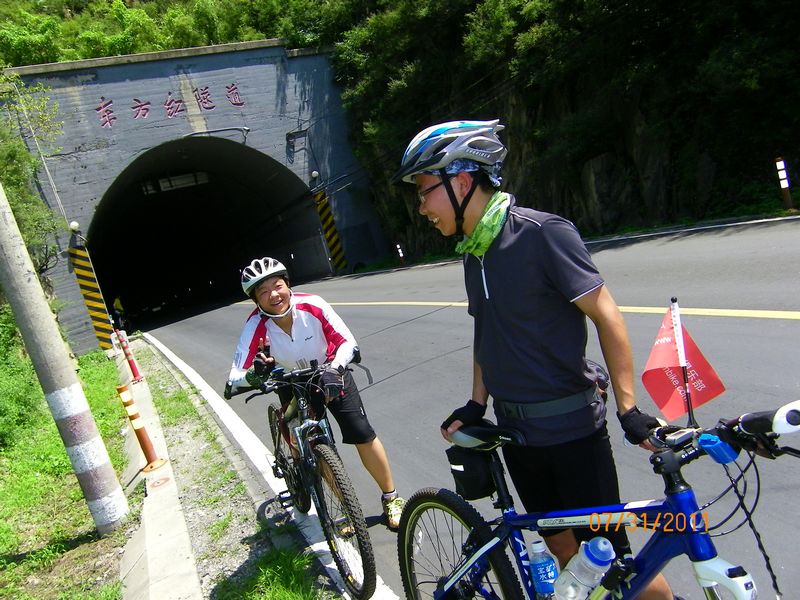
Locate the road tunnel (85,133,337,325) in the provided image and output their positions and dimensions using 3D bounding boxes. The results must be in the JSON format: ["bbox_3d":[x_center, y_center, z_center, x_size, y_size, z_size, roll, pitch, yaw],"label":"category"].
[{"bbox_3d":[-7.363,-2.678,23.857,8.587,6.177,2.500,-21,9,-32],"label":"road tunnel"}]

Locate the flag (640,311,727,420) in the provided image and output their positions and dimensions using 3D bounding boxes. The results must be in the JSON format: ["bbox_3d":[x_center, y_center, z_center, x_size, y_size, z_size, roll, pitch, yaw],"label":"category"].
[{"bbox_3d":[0.511,0.116,1.180,0.146,0.203,0.090,-15,8,14],"label":"flag"}]

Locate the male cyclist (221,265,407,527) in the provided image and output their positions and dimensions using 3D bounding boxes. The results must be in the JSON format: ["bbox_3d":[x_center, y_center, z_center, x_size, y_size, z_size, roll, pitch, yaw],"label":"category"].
[{"bbox_3d":[-0.466,0.497,3.146,0.640,1.461,0.720,-18,8,-12],"label":"male cyclist"}]

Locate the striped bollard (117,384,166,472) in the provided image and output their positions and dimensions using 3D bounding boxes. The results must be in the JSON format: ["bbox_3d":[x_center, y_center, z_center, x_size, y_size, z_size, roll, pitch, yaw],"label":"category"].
[{"bbox_3d":[-2.153,1.045,5.354,0.215,0.720,0.215,-22,8,-18],"label":"striped bollard"}]

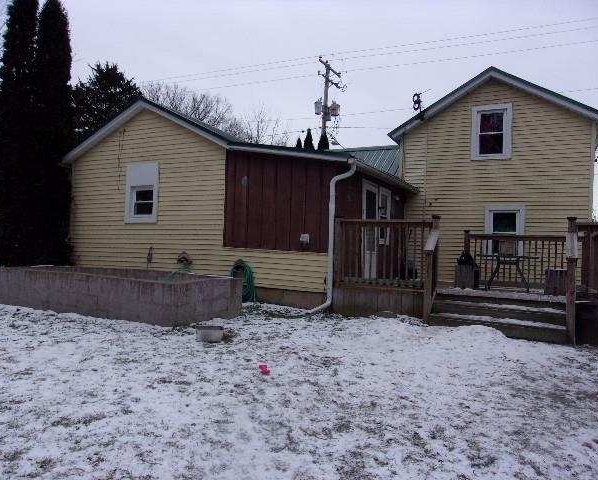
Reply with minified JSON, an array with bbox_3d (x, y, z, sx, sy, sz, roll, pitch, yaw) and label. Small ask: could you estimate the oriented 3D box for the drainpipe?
[{"bbox_3d":[0.578,-0.039,8.726,0.820,2.710,0.280,1,-1,29],"label":"drainpipe"}]

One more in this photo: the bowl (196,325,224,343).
[{"bbox_3d":[-1.112,1.192,6.289,0.345,0.150,0.345,2,-1,-10],"label":"bowl"}]

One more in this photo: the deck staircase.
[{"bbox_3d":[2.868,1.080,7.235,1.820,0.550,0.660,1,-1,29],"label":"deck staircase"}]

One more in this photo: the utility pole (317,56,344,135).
[{"bbox_3d":[1.367,-3.943,26.982,1.000,11.430,2.600,1,-1,29],"label":"utility pole"}]

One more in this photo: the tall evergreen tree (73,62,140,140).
[{"bbox_3d":[-8.604,-3.163,21.976,5.000,9.150,5.000,2,-1,-22],"label":"tall evergreen tree"}]

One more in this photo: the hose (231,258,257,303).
[{"bbox_3d":[-1.086,0.783,9.593,0.540,0.830,0.200,1,-1,29],"label":"hose"}]

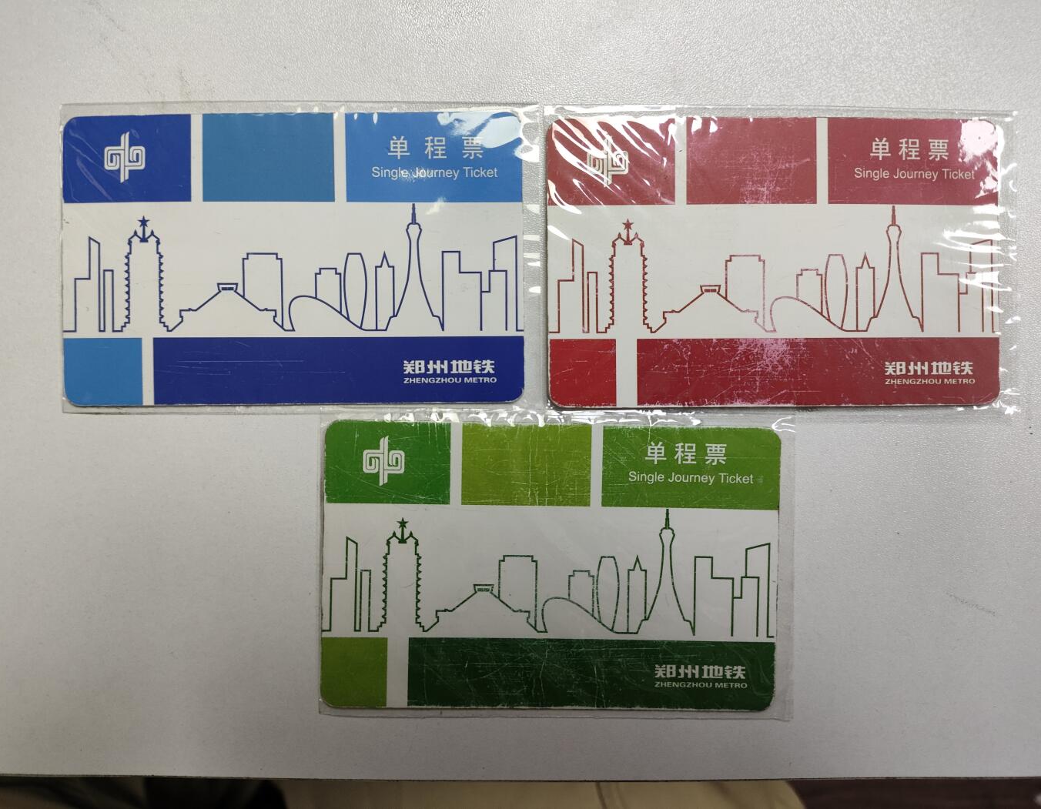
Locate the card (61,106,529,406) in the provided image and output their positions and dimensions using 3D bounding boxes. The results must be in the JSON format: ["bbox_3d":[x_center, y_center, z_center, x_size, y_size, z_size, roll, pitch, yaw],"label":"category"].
[{"bbox_3d":[-0.042,-0.027,0.146,0.086,0.001,0.054,0,90,-1],"label":"card"}]

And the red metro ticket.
[{"bbox_3d":[0.048,-0.027,0.147,0.086,0.001,0.054,0,90,-1],"label":"red metro ticket"}]

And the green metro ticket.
[{"bbox_3d":[0.006,0.031,0.147,0.086,0.001,0.054,1,90,-1],"label":"green metro ticket"}]

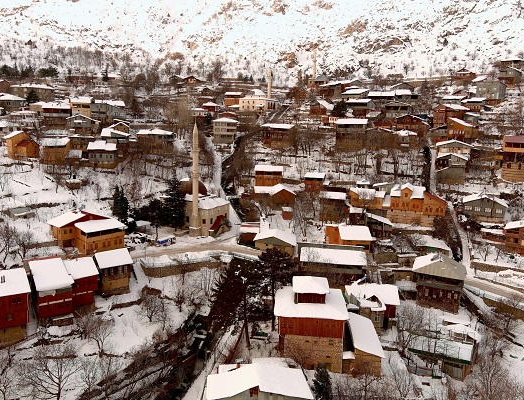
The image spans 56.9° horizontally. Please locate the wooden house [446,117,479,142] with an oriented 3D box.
[{"bbox_3d":[71.885,-25.887,175.000,6.950,8.170,8.000,7,12,37],"label":"wooden house"}]

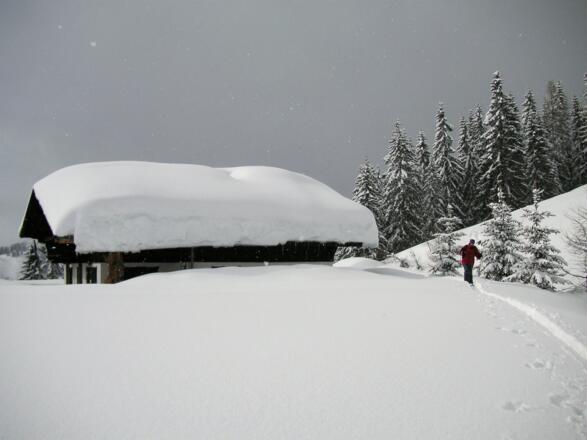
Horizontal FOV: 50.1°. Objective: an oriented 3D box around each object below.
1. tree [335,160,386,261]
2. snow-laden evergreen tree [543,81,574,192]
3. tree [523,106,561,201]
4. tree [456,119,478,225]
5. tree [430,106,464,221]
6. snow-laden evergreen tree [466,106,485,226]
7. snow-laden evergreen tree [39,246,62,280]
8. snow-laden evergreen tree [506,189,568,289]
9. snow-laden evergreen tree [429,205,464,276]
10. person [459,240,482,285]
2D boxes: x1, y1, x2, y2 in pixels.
[{"bbox_3d":[5.544,-0.674,47.000,3.080,7.570,3.080,0,-2,0],"label":"tree"},{"bbox_3d":[29.149,-8.745,69.000,3.800,13.200,3.800,0,-2,0],"label":"snow-laden evergreen tree"},{"bbox_3d":[23.673,-6.217,60.000,3.660,9.280,3.660,0,-2,0],"label":"tree"},{"bbox_3d":[17.926,-4.507,65.000,2.800,12.020,2.800,0,-2,0],"label":"tree"},{"bbox_3d":[13.993,-4.770,57.000,3.030,11.810,3.030,0,-2,0],"label":"tree"},{"bbox_3d":[19.254,-5.524,66.000,2.700,12.840,2.700,0,-2,0],"label":"snow-laden evergreen tree"},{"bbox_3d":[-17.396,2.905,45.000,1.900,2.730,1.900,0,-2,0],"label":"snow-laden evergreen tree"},{"bbox_3d":[9.764,0.797,25.000,2.500,4.100,2.500,0,-2,0],"label":"snow-laden evergreen tree"},{"bbox_3d":[6.707,0.921,27.500,1.650,3.200,1.650,0,-2,0],"label":"snow-laden evergreen tree"},{"bbox_3d":[6.753,1.593,23.800,0.800,1.780,0.550,1,-3,-18],"label":"person"}]

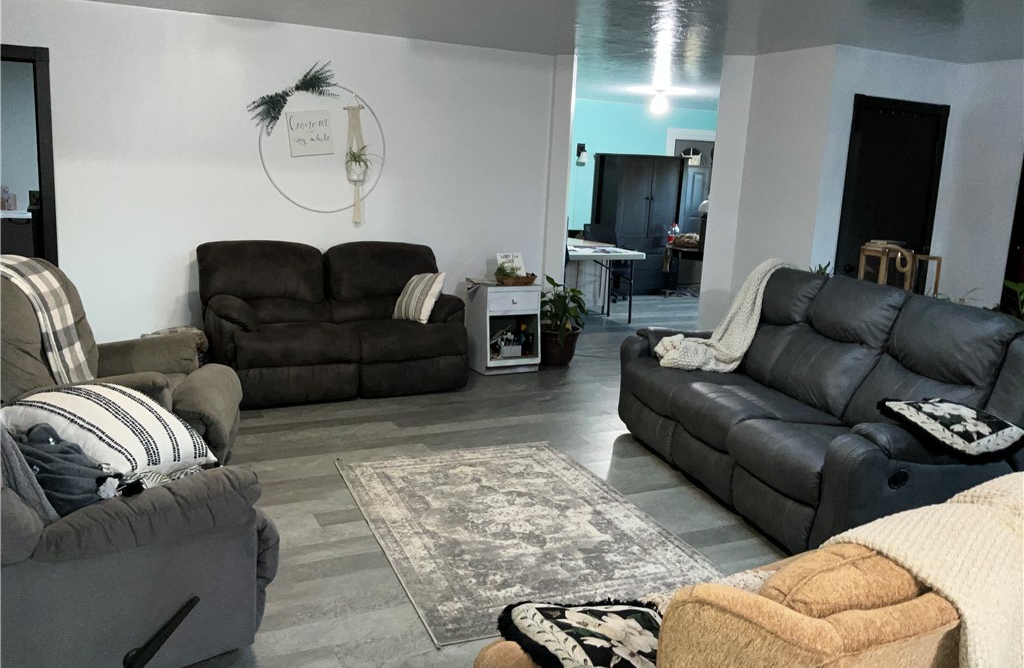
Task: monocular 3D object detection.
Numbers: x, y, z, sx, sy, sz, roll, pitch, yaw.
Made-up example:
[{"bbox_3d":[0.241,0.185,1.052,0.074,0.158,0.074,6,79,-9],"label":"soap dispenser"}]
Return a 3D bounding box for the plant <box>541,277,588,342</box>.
[{"bbox_3d":[0.359,-0.126,6.945,0.460,0.740,0.460,3,11,-1],"label":"plant"}]

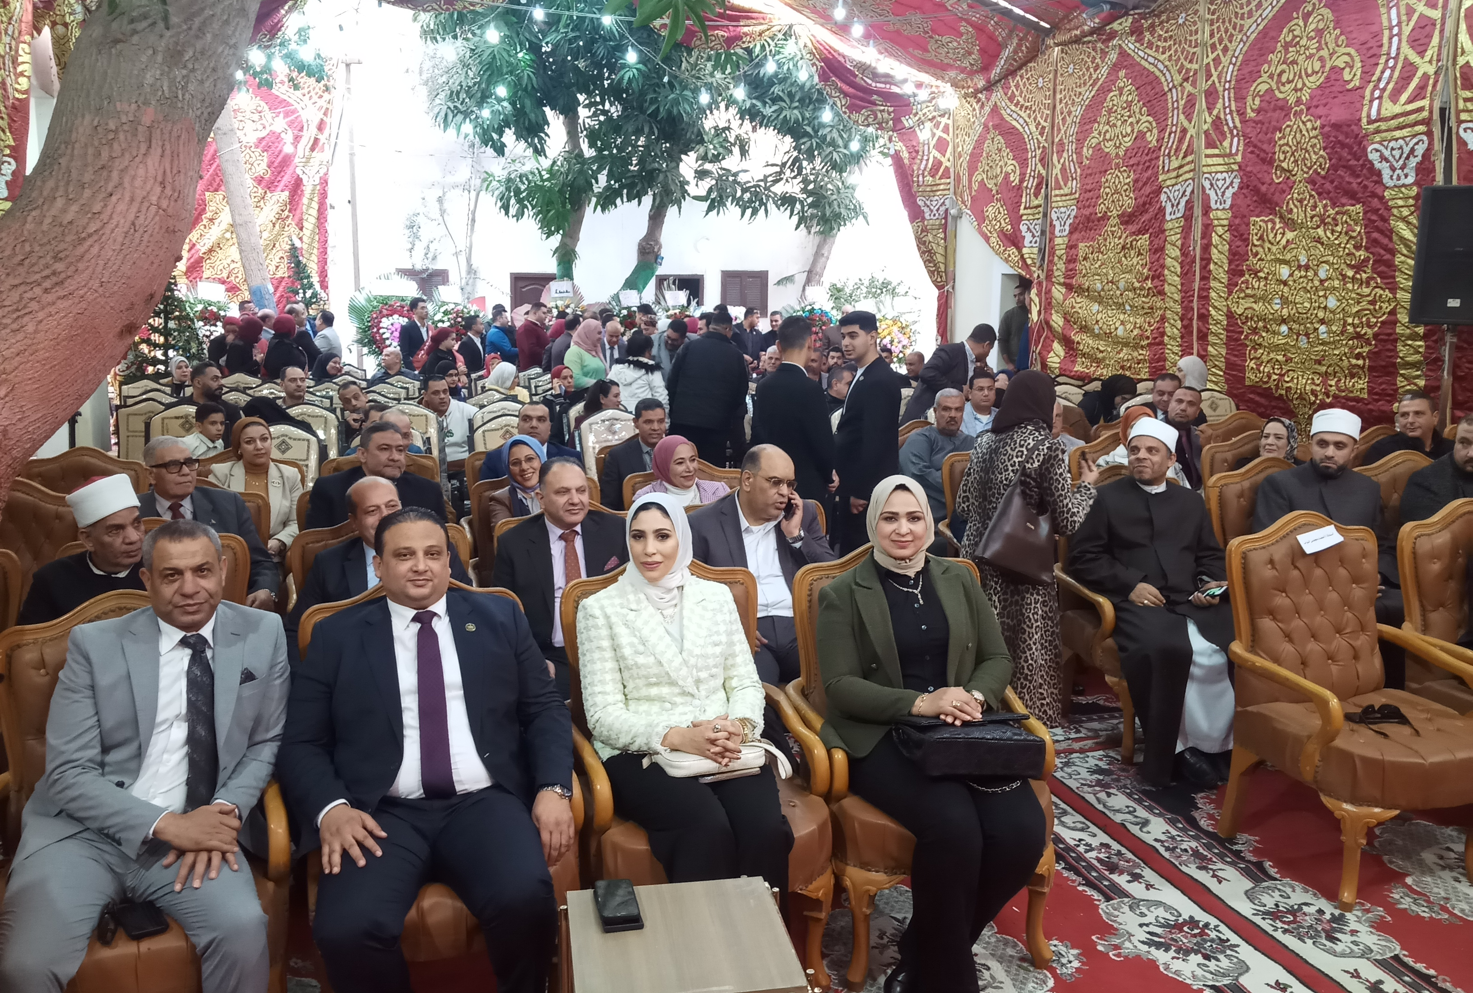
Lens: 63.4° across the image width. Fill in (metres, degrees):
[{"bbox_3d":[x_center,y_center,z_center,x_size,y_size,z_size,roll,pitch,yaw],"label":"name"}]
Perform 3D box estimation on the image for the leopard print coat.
[{"bbox_3d":[1.240,0.332,5.091,0.500,1.320,0.430,5,11,28],"label":"leopard print coat"}]

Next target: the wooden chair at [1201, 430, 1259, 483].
[{"bbox_3d":[2.881,0.232,6.189,0.640,1.080,0.700,-1,9,-6],"label":"wooden chair"}]

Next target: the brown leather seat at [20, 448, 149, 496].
[{"bbox_3d":[-3.034,0.371,5.439,0.670,1.120,0.740,-2,10,-10],"label":"brown leather seat"}]

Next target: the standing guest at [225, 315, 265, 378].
[{"bbox_3d":[-4.998,-1.023,12.198,0.360,1.650,0.460,-8,13,-41],"label":"standing guest"}]

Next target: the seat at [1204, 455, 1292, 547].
[{"bbox_3d":[2.450,0.436,5.200,0.660,1.110,0.700,-2,10,-14],"label":"seat"}]

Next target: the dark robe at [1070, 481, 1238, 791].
[{"bbox_3d":[1.644,0.489,4.730,0.600,1.080,0.710,-2,10,-10],"label":"dark robe"}]

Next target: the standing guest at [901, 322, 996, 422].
[{"bbox_3d":[1.510,-0.412,8.647,0.740,1.660,0.500,-2,10,-13],"label":"standing guest"}]

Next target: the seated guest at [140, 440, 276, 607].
[{"bbox_3d":[-1.974,0.444,4.417,0.580,1.280,0.820,-5,10,-25],"label":"seated guest"}]

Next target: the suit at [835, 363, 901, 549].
[{"bbox_3d":[0.678,0.014,6.186,0.340,1.480,0.500,-3,10,-16],"label":"suit"}]

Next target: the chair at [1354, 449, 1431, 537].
[{"bbox_3d":[3.415,0.358,5.705,0.670,1.090,0.720,-3,10,-17],"label":"chair"}]

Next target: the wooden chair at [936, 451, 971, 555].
[{"bbox_3d":[1.425,0.288,6.131,0.670,1.090,0.720,-1,9,-9],"label":"wooden chair"}]

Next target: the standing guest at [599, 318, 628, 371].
[{"bbox_3d":[-1.192,-0.925,11.833,0.500,1.640,0.330,0,9,-3],"label":"standing guest"}]

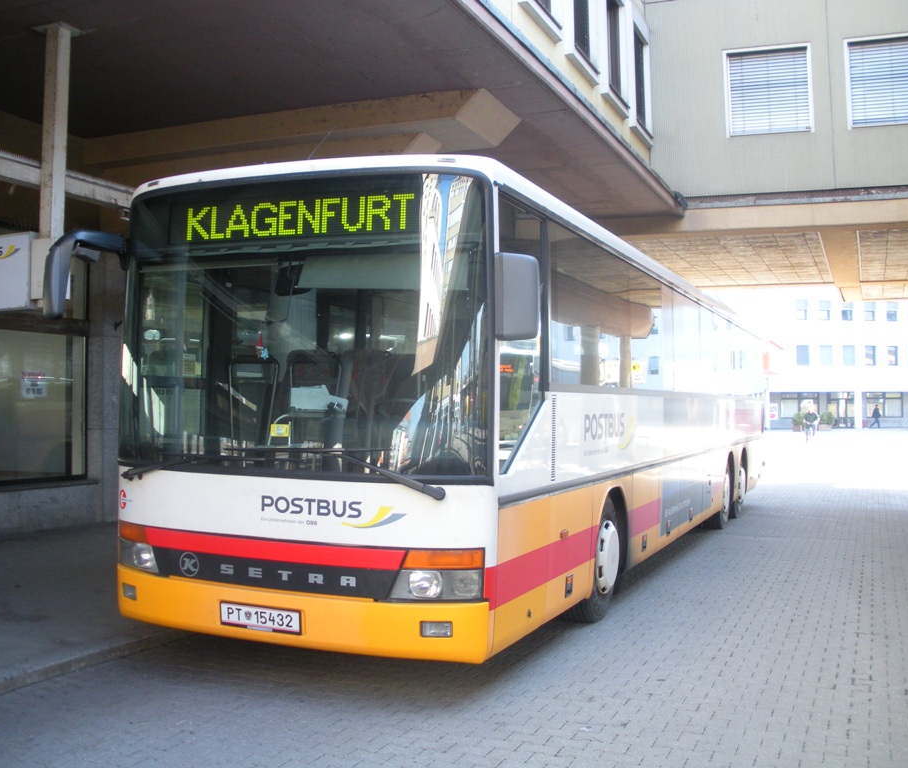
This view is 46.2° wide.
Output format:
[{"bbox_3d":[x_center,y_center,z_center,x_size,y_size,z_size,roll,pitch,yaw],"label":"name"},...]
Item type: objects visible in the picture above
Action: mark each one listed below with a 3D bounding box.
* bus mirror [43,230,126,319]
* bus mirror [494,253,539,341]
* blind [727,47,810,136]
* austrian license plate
[{"bbox_3d":[-2.235,-0.662,6.441,0.310,0.510,0.420,-1,-2,33],"label":"bus mirror"},{"bbox_3d":[0.337,-0.470,5.691,0.230,0.470,0.130,0,-1,12],"label":"bus mirror"},{"bbox_3d":[5.328,-4.947,18.040,1.340,1.410,0.080,-1,-1,20],"label":"blind"},{"bbox_3d":[-1.079,1.315,5.962,0.525,0.125,0.020,-1,-1,23],"label":"austrian license plate"}]

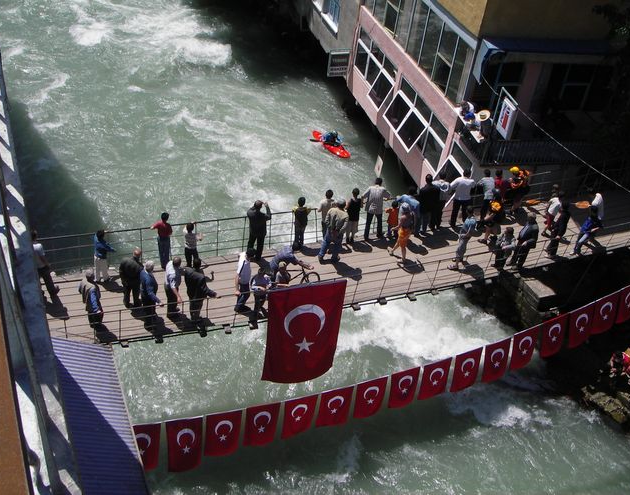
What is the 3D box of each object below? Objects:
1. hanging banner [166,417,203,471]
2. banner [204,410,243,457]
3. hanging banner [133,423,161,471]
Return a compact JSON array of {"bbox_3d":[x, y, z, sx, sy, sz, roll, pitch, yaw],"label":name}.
[{"bbox_3d":[-2.190,3.394,12.432,0.700,1.040,0.100,-12,25,-25],"label":"hanging banner"},{"bbox_3d":[-1.625,3.334,12.931,0.700,1.040,0.100,-12,37,-25],"label":"banner"},{"bbox_3d":[-3.036,3.559,12.857,0.710,1.040,0.120,-11,31,-24],"label":"hanging banner"}]

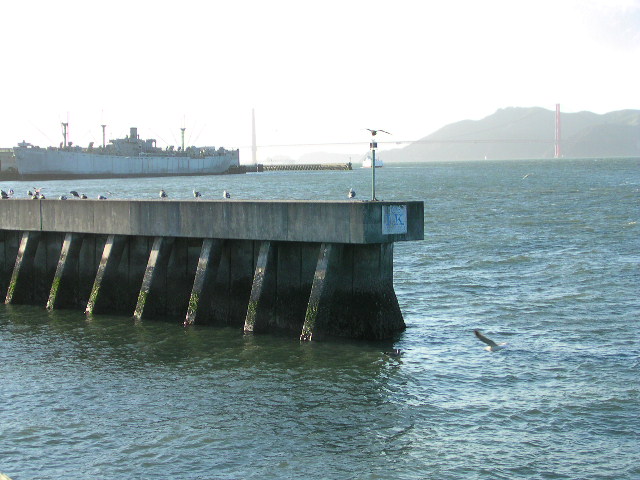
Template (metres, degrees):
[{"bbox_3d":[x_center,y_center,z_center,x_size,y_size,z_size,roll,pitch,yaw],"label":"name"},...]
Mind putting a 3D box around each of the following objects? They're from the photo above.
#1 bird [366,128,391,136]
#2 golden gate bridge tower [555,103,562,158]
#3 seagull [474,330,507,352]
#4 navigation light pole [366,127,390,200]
[{"bbox_3d":[1.906,-3.474,46.000,0.850,0.270,0.500,-2,3,-9],"label":"bird"},{"bbox_3d":[1001.847,-458.708,5980.000,17.000,227.000,37.000,-2,3,-13],"label":"golden gate bridge tower"},{"bbox_3d":[4.431,2.638,37.000,0.580,0.480,0.850,1,4,30],"label":"seagull"},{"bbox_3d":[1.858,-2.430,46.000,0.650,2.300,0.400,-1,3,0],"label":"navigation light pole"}]

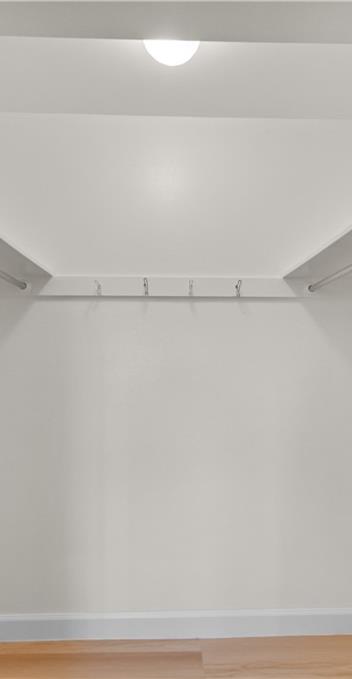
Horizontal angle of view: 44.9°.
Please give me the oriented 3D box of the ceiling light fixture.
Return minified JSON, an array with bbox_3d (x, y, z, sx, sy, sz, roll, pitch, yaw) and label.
[{"bbox_3d":[-0.014,-1.010,1.480,0.205,0.122,0.205,0,-1,-2],"label":"ceiling light fixture"}]

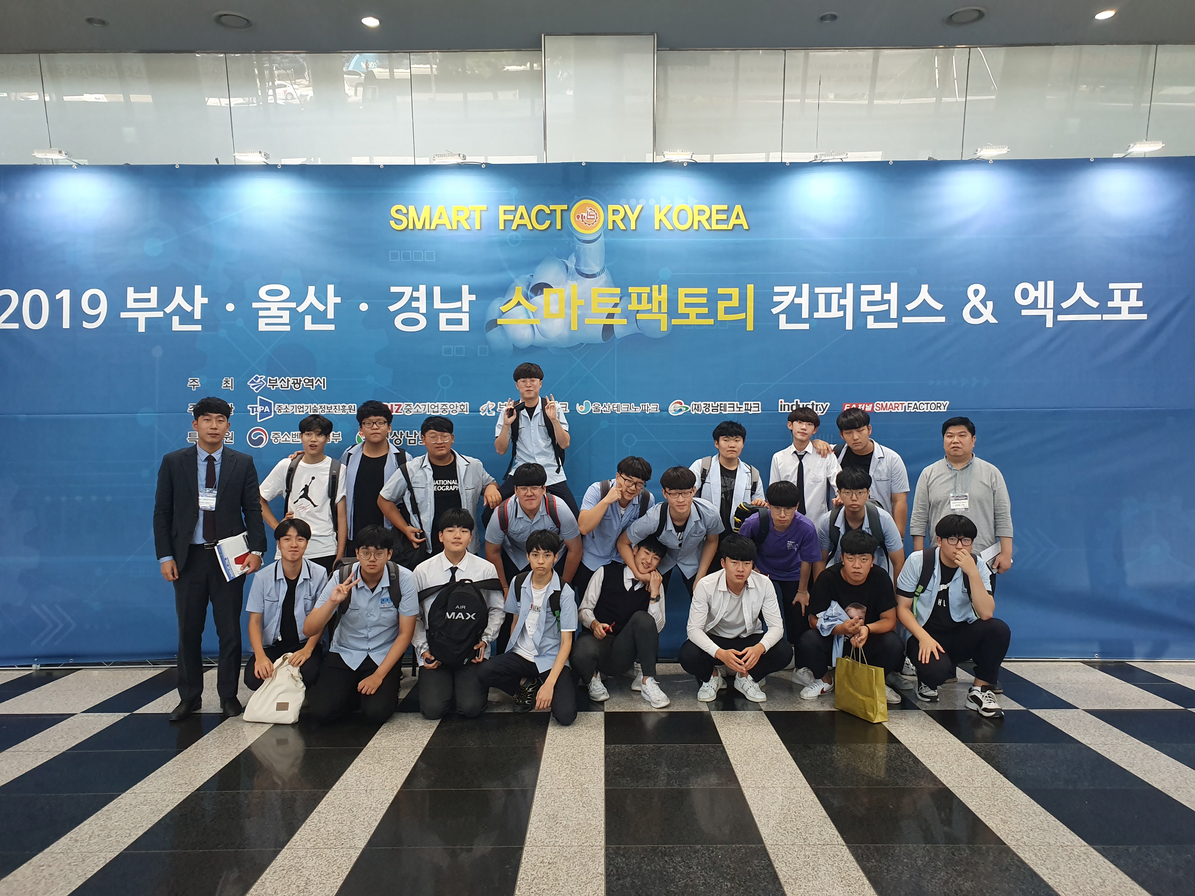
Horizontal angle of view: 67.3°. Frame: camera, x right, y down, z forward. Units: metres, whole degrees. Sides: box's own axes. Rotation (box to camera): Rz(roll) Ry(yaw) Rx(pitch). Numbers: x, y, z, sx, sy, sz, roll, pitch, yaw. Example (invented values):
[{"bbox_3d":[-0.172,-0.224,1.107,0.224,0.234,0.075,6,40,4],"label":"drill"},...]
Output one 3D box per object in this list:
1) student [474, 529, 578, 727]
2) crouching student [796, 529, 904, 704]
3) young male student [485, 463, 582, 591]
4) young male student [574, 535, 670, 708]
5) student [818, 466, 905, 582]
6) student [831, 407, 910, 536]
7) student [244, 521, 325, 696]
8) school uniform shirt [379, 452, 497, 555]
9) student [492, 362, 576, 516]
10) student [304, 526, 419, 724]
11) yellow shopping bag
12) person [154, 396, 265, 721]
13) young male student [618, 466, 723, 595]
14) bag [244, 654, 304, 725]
[{"bbox_3d":[-0.392,0.961,5.025,0.540,1.014,0.670,0,-1,3],"label":"student"},{"bbox_3d":[1.472,0.968,5.324,0.600,0.983,0.700,0,-1,5],"label":"crouching student"},{"bbox_3d":[-0.403,0.809,5.650,0.620,1.400,0.750,0,0,-3],"label":"young male student"},{"bbox_3d":[0.140,0.996,5.384,0.560,0.943,0.720,0,-1,-11],"label":"young male student"},{"bbox_3d":[1.654,0.813,5.650,0.550,1.360,0.680,0,0,7],"label":"student"},{"bbox_3d":[1.721,0.602,5.758,0.540,1.720,0.400,0,-1,11],"label":"student"},{"bbox_3d":[-1.873,0.974,5.400,0.520,1.090,0.680,0,0,-8],"label":"student"},{"bbox_3d":[-0.980,0.340,5.540,0.710,0.660,0.360,0,0,-3],"label":"school uniform shirt"},{"bbox_3d":[-0.414,0.193,5.650,0.600,1.450,0.580,0,0,-3],"label":"student"},{"bbox_3d":[-1.379,0.977,5.230,0.650,1.075,0.720,0,0,-5],"label":"student"},{"bbox_3d":[1.439,1.269,4.913,0.100,0.375,0.330,0,-1,-26],"label":"yellow shopping bag"},{"bbox_3d":[-2.209,0.620,5.100,0.620,1.800,0.360,0,0,-11],"label":"person"},{"bbox_3d":[0.447,0.795,5.400,0.640,1.390,0.720,0,0,3],"label":"young male student"},{"bbox_3d":[-1.791,1.314,4.970,0.320,0.380,0.170,0,0,7],"label":"bag"}]

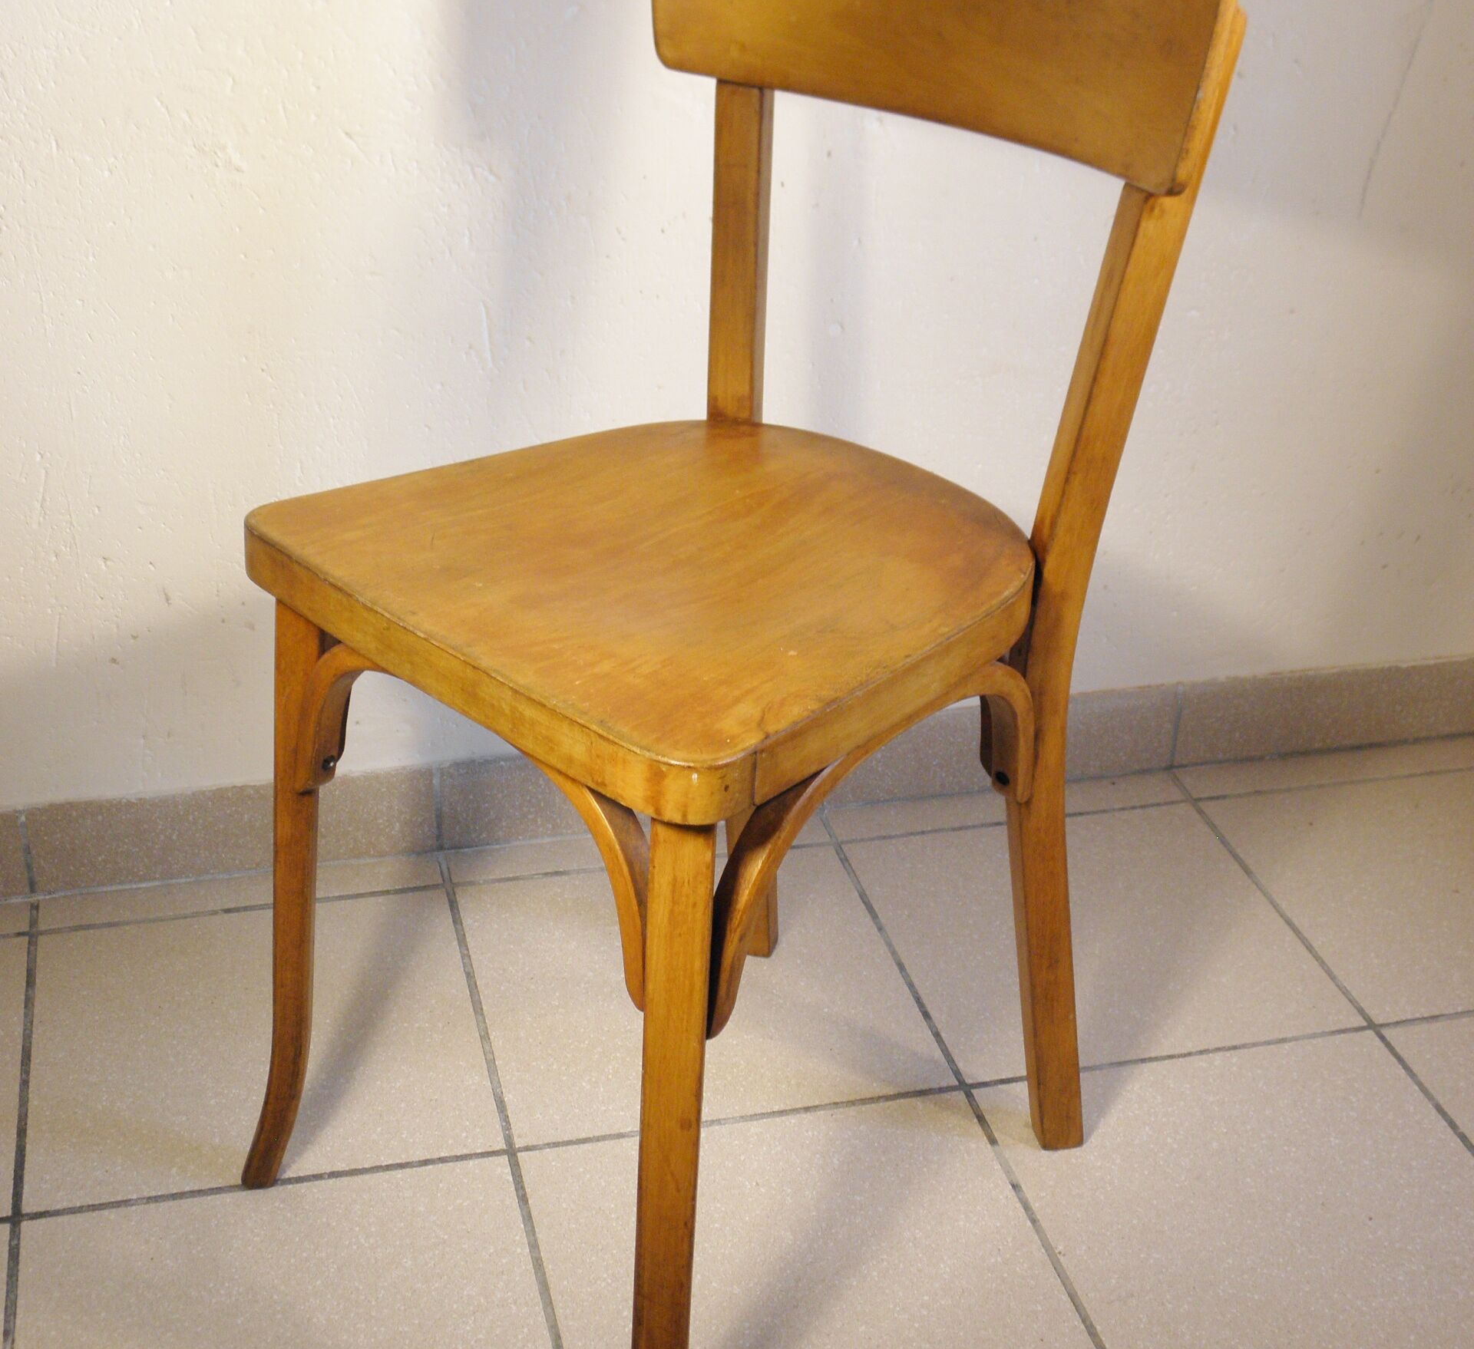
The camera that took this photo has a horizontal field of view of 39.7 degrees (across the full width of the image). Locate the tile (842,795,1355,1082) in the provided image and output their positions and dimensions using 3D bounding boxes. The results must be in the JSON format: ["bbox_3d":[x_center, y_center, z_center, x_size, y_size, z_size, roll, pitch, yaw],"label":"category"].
[{"bbox_3d":[0.277,0.205,1.608,0.313,0.010,0.313,-5,29,-13],"label":"tile"}]

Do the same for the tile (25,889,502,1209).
[{"bbox_3d":[-0.341,0.260,1.461,0.313,0.010,0.313,-5,29,-13],"label":"tile"}]

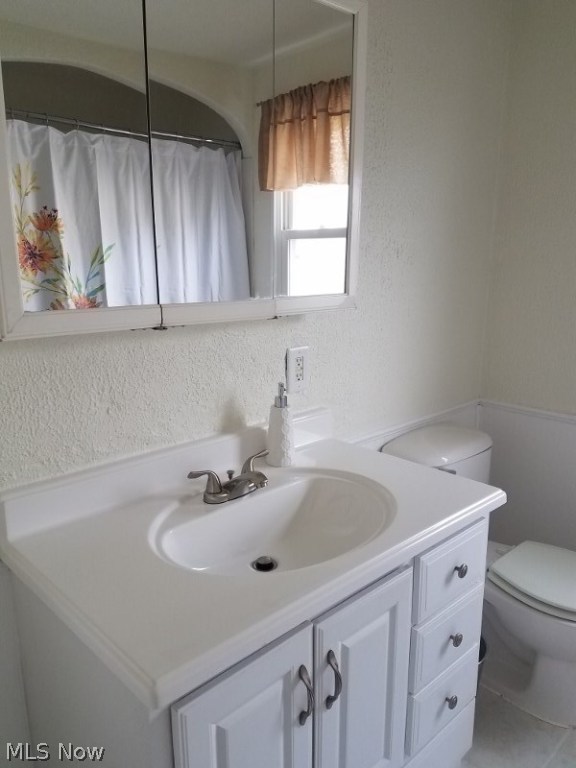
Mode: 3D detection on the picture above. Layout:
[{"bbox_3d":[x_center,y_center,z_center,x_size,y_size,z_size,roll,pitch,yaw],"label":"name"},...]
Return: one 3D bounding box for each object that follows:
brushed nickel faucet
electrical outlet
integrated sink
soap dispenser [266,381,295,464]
[{"bbox_3d":[-0.097,0.223,1.296,0.232,0.080,0.160,-11,16,-43],"label":"brushed nickel faucet"},{"bbox_3d":[0.029,-0.037,1.599,0.080,0.123,0.012,-11,16,-43],"label":"electrical outlet"},{"bbox_3d":[-0.017,0.341,1.236,0.557,0.145,0.452,-11,16,-43],"label":"integrated sink"},{"bbox_3d":[-0.023,0.103,1.502,0.070,0.213,0.074,0,12,0],"label":"soap dispenser"}]

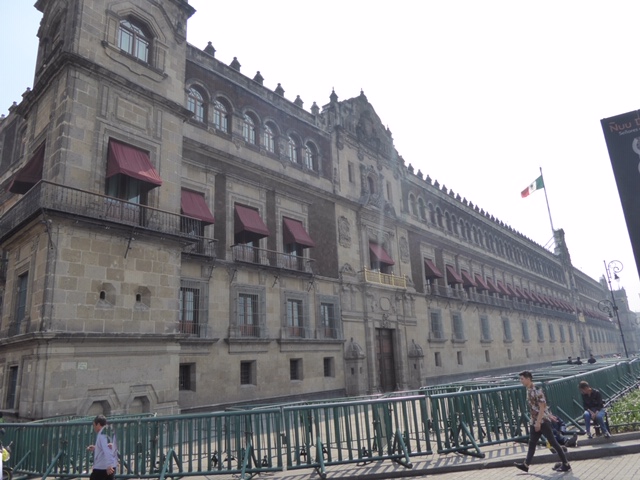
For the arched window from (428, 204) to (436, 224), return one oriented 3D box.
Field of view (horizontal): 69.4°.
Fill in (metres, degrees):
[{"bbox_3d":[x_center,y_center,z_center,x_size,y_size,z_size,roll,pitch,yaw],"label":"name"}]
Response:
[{"bbox_3d":[11.758,-2.642,48.548,0.250,2.200,1.400,-14,-19,37],"label":"arched window"}]

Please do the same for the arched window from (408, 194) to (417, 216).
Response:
[{"bbox_3d":[8.875,-3.355,44.288,0.350,2.250,1.150,-16,-19,36],"label":"arched window"}]

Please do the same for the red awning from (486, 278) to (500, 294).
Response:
[{"bbox_3d":[21.277,5.506,56.500,0.820,1.800,1.830,-16,-19,36],"label":"red awning"}]

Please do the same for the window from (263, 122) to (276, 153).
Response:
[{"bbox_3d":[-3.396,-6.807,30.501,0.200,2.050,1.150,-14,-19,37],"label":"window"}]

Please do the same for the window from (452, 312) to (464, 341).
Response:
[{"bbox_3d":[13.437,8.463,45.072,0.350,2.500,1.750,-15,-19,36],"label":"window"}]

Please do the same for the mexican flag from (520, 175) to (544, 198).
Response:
[{"bbox_3d":[48.819,-12.225,106.309,4.890,4.344,0.600,-12,-17,27],"label":"mexican flag"}]

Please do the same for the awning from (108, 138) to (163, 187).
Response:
[{"bbox_3d":[-7.418,-3.074,18.541,1.100,1.740,1.720,-14,-19,37],"label":"awning"}]

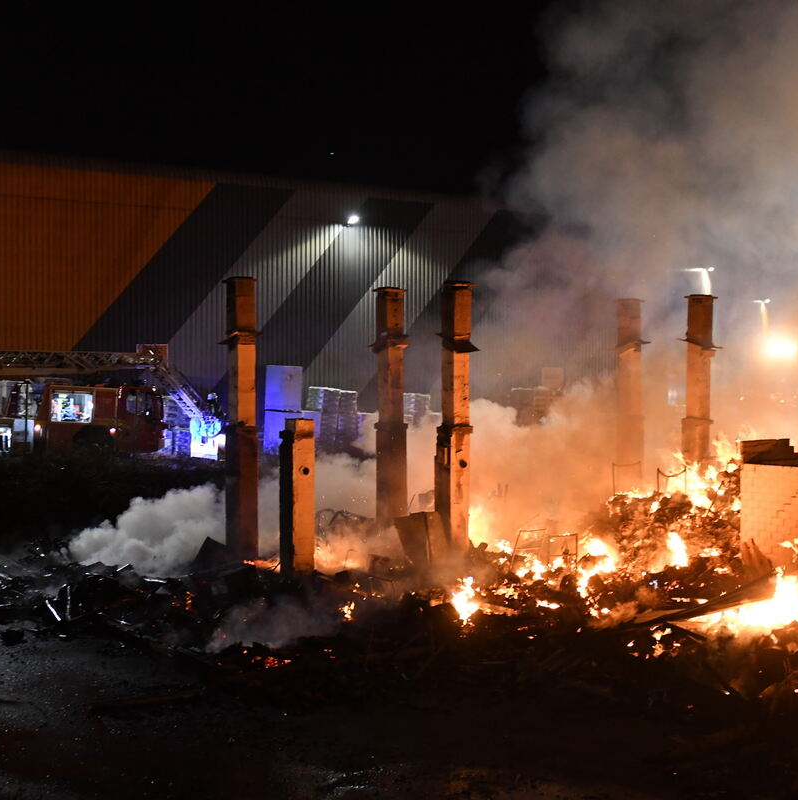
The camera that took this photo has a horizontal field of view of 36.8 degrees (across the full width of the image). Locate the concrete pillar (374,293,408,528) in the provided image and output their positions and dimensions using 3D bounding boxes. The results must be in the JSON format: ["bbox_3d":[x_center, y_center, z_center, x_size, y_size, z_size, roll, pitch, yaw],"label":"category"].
[{"bbox_3d":[-0.230,0.391,35.653,0.720,7.450,0.720,-1,1,-35],"label":"concrete pillar"}]

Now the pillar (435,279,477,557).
[{"bbox_3d":[1.565,0.493,33.197,0.760,7.560,0.760,-1,1,-35],"label":"pillar"}]

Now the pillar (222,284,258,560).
[{"bbox_3d":[-4.281,0.516,32.631,0.720,7.610,0.720,-1,1,-35],"label":"pillar"}]

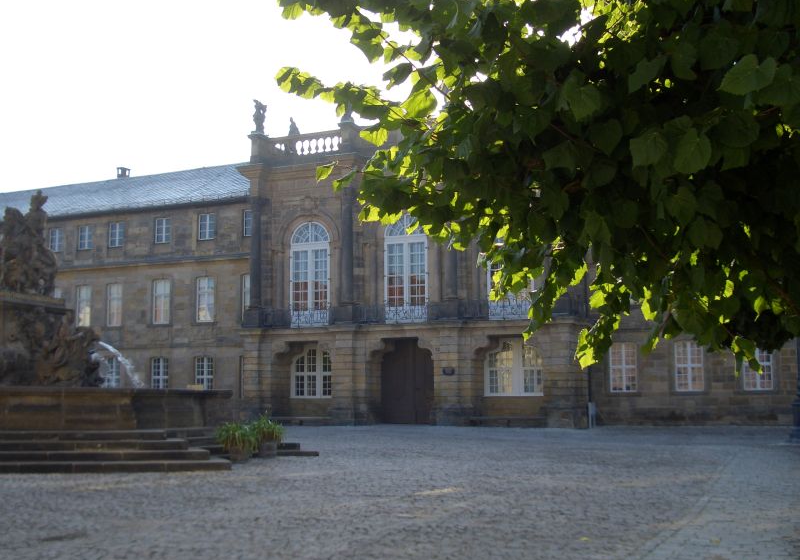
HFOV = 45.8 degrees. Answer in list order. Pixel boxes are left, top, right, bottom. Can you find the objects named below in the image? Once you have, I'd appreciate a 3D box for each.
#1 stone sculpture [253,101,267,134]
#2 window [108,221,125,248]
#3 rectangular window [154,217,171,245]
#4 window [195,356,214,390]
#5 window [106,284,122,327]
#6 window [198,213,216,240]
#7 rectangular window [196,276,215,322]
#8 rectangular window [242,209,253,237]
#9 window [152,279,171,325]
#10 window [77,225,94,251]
[{"bbox_3d":[-7.967,-9.259,53.918,0.680,1.850,0.620,-3,-8,22],"label":"stone sculpture"},{"bbox_3d":[-17.798,-2.824,59.686,1.190,1.613,0.200,-3,-8,22],"label":"window"},{"bbox_3d":[-14.578,-3.016,58.408,1.190,1.613,0.200,-3,-8,22],"label":"rectangular window"},{"bbox_3d":[-11.556,5.716,56.081,1.248,2.386,0.200,-3,-8,22],"label":"window"},{"bbox_3d":[-17.763,1.556,59.117,1.190,2.755,0.200,-3,-8,22],"label":"window"},{"bbox_3d":[-11.629,-3.192,57.238,1.190,1.613,0.200,-3,-8,22],"label":"window"},{"bbox_3d":[-11.606,1.188,56.674,1.190,2.755,0.200,-3,-8,22],"label":"rectangular window"},{"bbox_3d":[-8.682,-3.368,56.068,1.190,1.613,0.200,-3,-8,22],"label":"rectangular window"},{"bbox_3d":[-14.542,1.363,57.839,1.190,2.755,0.200,-3,-8,22],"label":"window"},{"bbox_3d":[-20.044,-2.689,60.577,1.190,1.613,0.200,-3,-8,22],"label":"window"}]

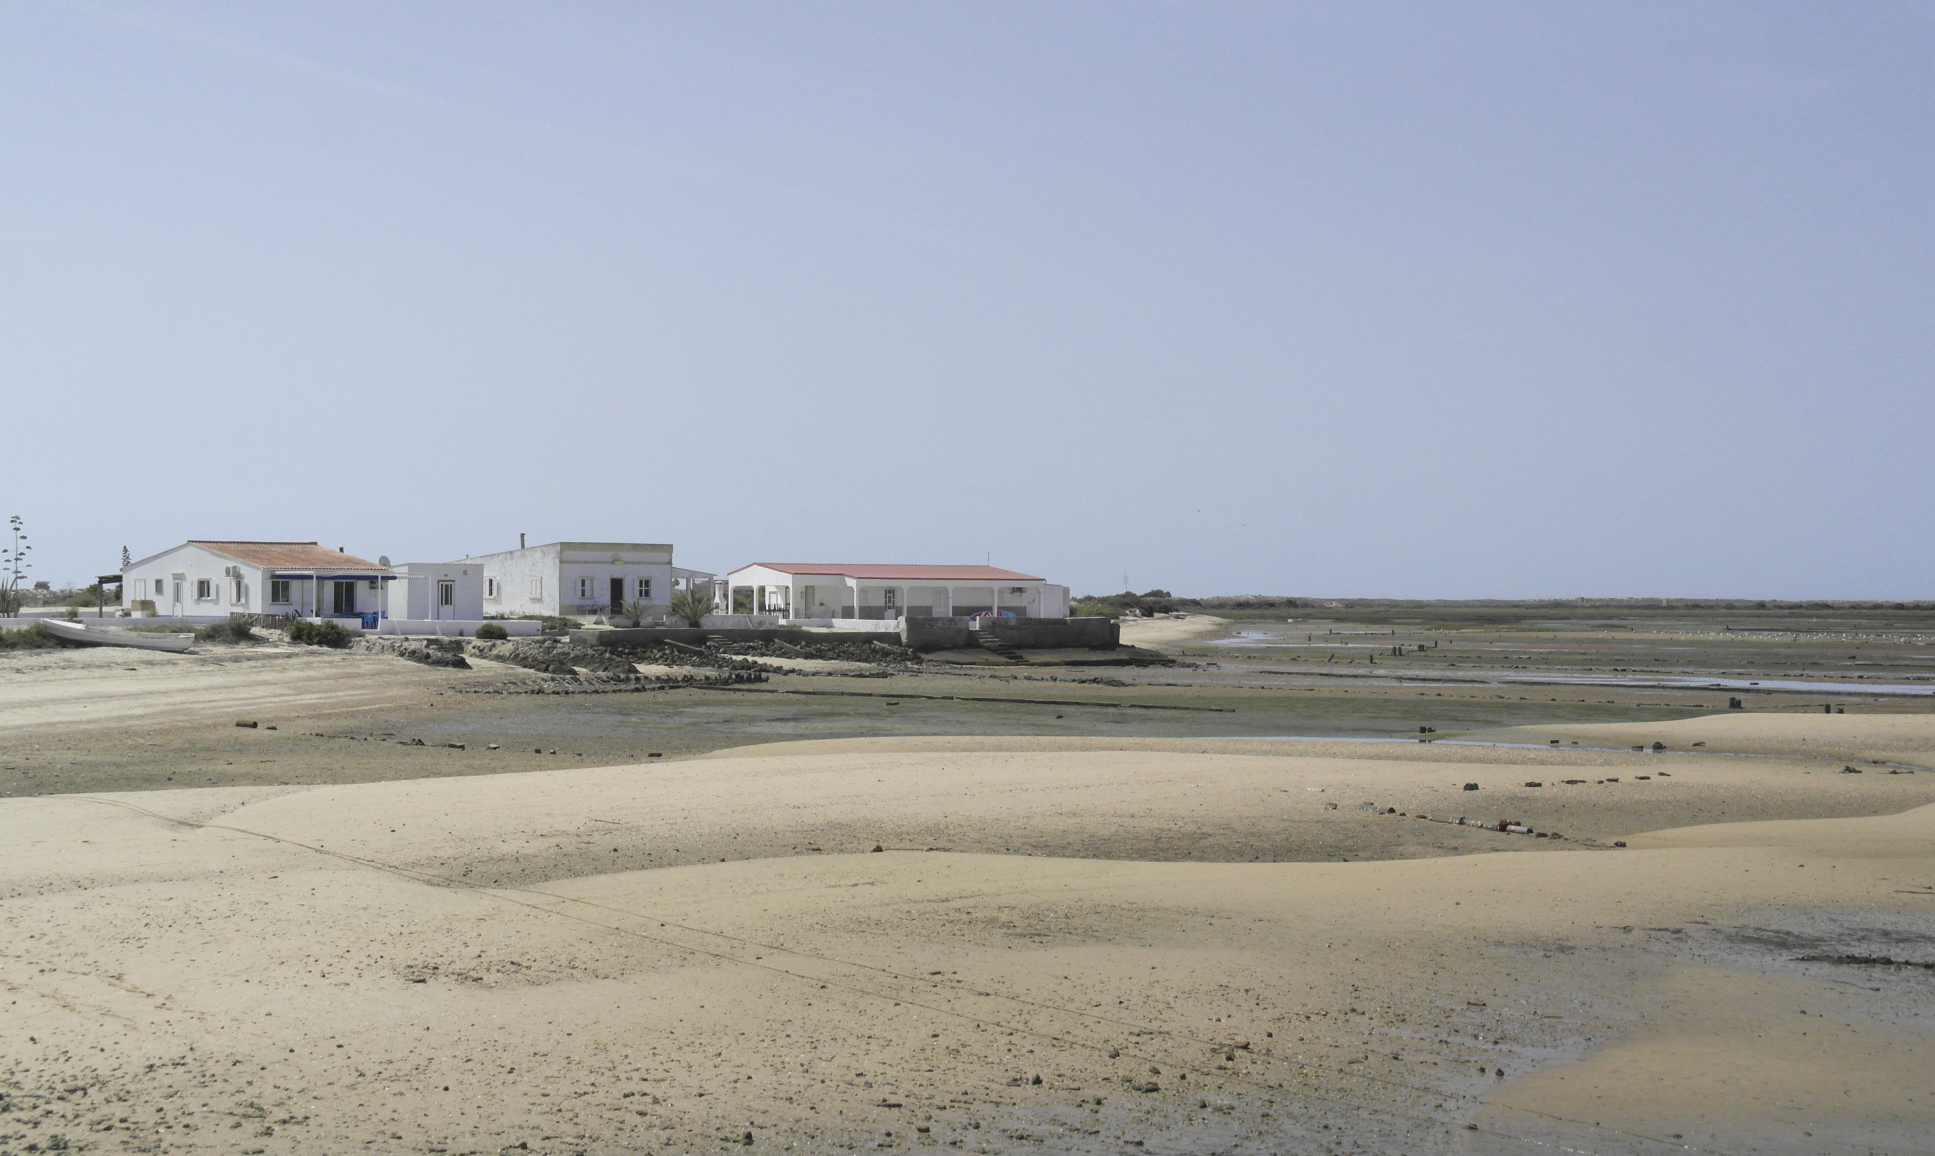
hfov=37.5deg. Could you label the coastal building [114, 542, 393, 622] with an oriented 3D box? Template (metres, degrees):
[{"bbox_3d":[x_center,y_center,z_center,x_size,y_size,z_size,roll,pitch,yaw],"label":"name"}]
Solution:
[{"bbox_3d":[-38.907,0.201,156.298,13.740,4.170,8.406,0,-1,41],"label":"coastal building"}]

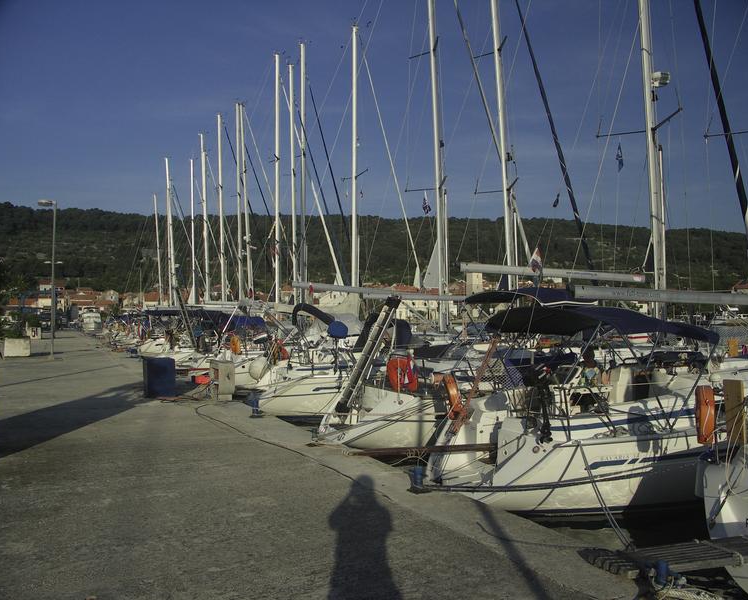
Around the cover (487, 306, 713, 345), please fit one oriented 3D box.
[{"bbox_3d":[3.130,0.318,9.195,1.800,0.500,2.700,1,-2,-27],"label":"cover"}]

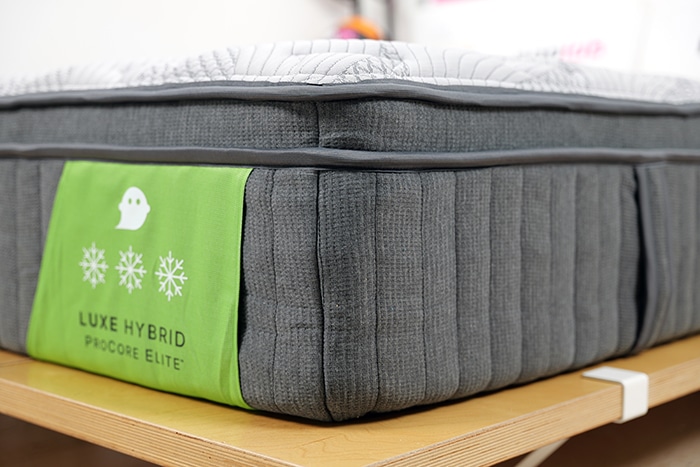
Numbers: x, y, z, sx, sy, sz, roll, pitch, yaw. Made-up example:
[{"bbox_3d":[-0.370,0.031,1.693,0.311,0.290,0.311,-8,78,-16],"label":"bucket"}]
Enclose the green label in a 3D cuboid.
[{"bbox_3d":[-0.214,0.040,1.011,0.325,0.218,0.030,4,7,39],"label":"green label"}]

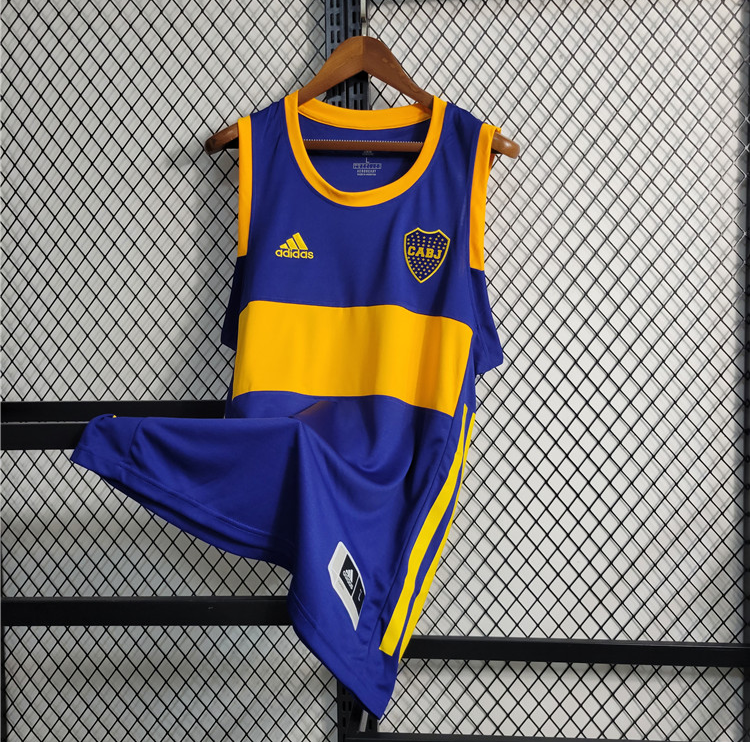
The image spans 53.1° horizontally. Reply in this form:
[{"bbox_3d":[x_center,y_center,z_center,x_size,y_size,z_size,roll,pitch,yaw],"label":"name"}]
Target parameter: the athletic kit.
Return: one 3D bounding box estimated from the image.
[{"bbox_3d":[-0.118,0.041,1.000,0.540,0.790,0.190,-1,3,-3],"label":"athletic kit"}]

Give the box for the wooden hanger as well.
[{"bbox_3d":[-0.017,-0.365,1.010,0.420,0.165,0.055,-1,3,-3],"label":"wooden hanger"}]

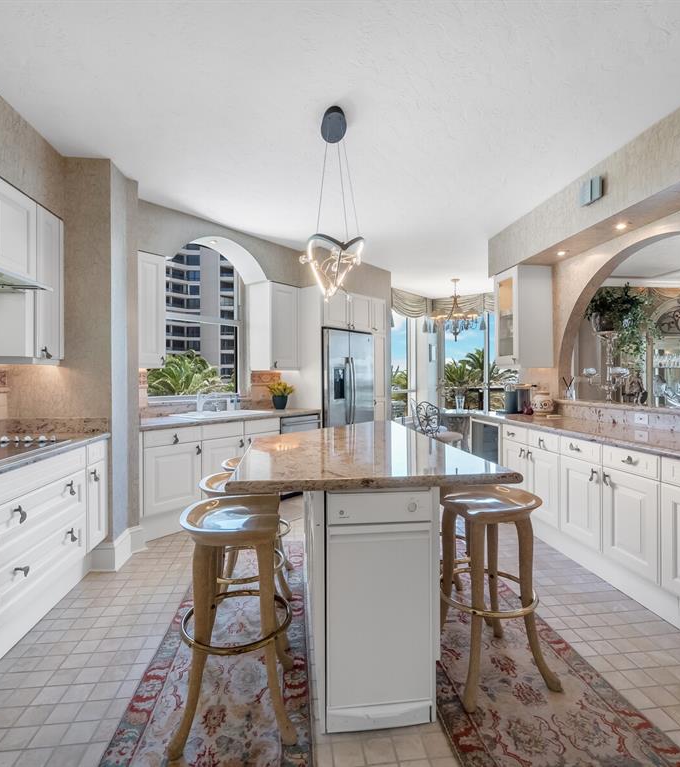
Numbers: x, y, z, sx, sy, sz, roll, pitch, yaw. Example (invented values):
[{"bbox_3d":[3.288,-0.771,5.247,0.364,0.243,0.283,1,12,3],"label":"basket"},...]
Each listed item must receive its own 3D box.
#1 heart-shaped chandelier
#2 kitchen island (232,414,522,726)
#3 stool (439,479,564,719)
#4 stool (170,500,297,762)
[{"bbox_3d":[-0.050,-0.994,2.421,0.360,1.000,0.340,0,0,-7],"label":"heart-shaped chandelier"},{"bbox_3d":[0.020,0.780,2.388,1.030,0.920,1.900,0,0,-7],"label":"kitchen island"},{"bbox_3d":[0.647,0.879,1.813,0.448,0.727,0.448,0,0,-17],"label":"stool"},{"bbox_3d":[-0.385,0.862,1.601,0.450,0.770,0.440,0,0,-7],"label":"stool"}]

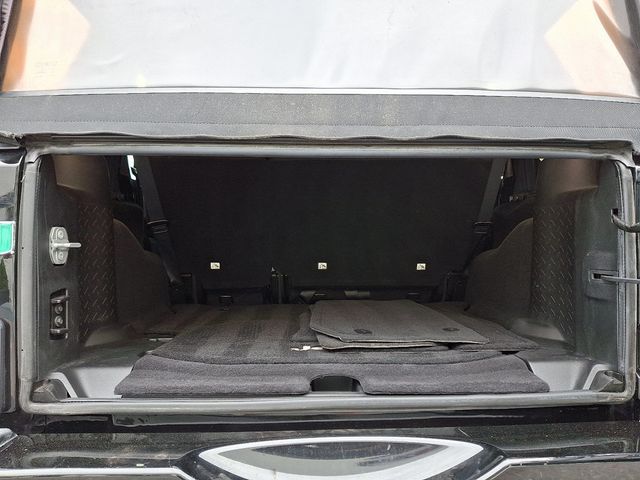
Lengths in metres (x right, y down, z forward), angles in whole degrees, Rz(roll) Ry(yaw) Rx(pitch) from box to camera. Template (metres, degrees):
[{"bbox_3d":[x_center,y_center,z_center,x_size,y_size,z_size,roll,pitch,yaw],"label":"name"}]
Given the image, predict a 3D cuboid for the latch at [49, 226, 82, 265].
[{"bbox_3d":[-0.524,0.012,0.955,0.039,0.077,0.054,0,3,4],"label":"latch"}]

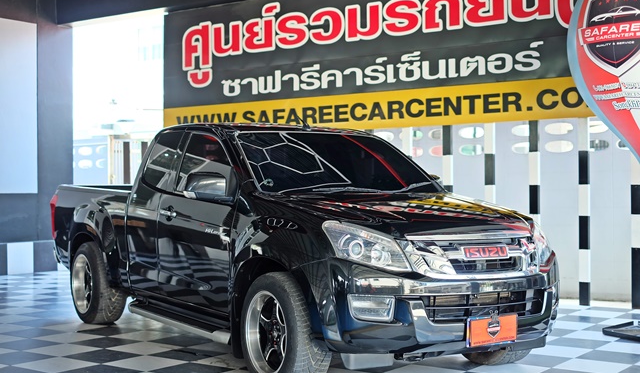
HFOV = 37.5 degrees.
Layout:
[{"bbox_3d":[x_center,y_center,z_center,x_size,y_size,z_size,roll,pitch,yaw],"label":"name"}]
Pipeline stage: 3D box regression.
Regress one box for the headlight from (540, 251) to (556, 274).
[{"bbox_3d":[1.415,0.453,5.850,0.140,0.160,0.240,0,0,22],"label":"headlight"}]

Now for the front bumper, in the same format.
[{"bbox_3d":[0.807,0.663,5.268,1.800,0.490,0.500,0,0,-33],"label":"front bumper"}]

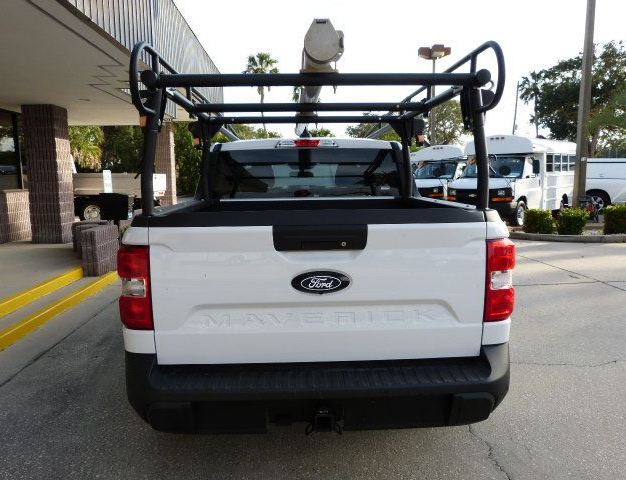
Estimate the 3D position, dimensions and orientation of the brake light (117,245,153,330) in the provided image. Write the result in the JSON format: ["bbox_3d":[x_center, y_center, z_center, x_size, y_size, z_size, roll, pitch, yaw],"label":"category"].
[{"bbox_3d":[-0.743,0.196,1.967,0.160,0.365,0.150,-1,8,-3],"label":"brake light"}]

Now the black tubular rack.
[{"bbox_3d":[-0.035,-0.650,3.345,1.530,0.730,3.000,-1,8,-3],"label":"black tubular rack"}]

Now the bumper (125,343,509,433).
[{"bbox_3d":[0.037,0.629,2.038,1.730,0.320,0.420,-1,8,-3],"label":"bumper"}]

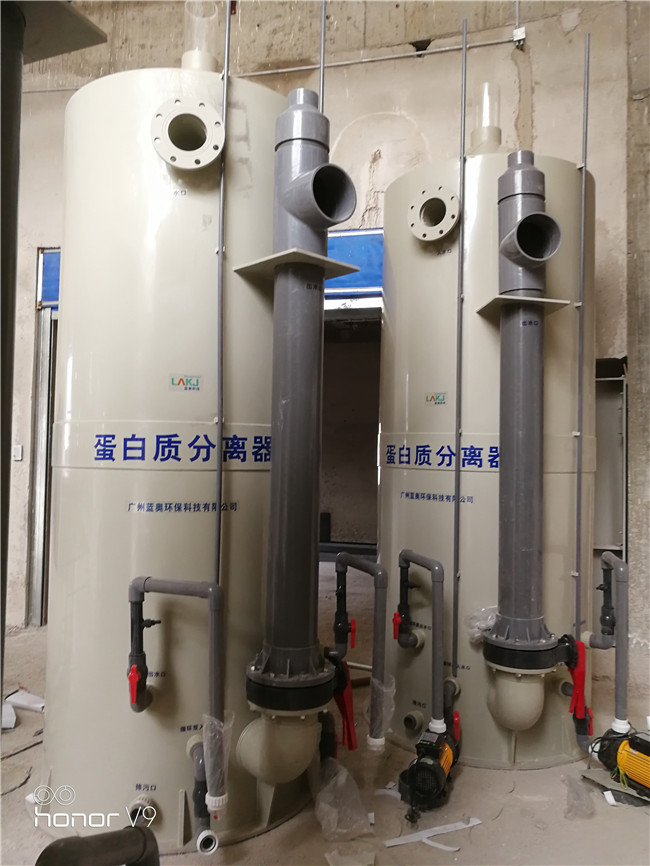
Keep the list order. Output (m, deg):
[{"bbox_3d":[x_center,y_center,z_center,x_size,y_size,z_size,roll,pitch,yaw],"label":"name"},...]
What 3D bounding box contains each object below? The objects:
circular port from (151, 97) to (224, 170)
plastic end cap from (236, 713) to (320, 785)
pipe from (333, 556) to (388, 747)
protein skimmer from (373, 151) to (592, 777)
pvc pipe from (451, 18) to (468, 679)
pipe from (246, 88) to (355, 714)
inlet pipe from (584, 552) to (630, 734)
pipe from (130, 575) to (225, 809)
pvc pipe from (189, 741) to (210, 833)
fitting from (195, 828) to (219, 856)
[{"bbox_3d":[-0.524,-1.135,2.613,0.281,0.281,0.127,1,-2,-8],"label":"circular port"},{"bbox_3d":[-0.162,1.180,2.632,0.235,0.326,0.328,3,-2,-41],"label":"plastic end cap"},{"bbox_3d":[0.123,0.948,3.051,0.157,0.782,0.460,2,-2,-29],"label":"pipe"},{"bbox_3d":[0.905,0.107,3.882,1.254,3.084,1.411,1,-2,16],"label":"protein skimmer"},{"bbox_3d":[0.679,-0.450,3.386,0.022,3.317,0.022,0,-2,24],"label":"pvc pipe"},{"bbox_3d":[-0.092,-0.173,2.622,0.353,2.380,0.382,3,-2,-41],"label":"pipe"},{"bbox_3d":[1.374,0.986,3.295,0.152,0.796,0.459,1,-2,12],"label":"inlet pipe"},{"bbox_3d":[-0.536,0.926,2.469,0.420,0.799,0.172,1,-2,19],"label":"pipe"},{"bbox_3d":[-0.459,1.302,2.491,0.083,0.324,0.118,2,-2,-15],"label":"pvc pipe"},{"bbox_3d":[-0.417,1.448,2.389,0.081,0.083,0.059,2,-2,-22],"label":"fitting"}]

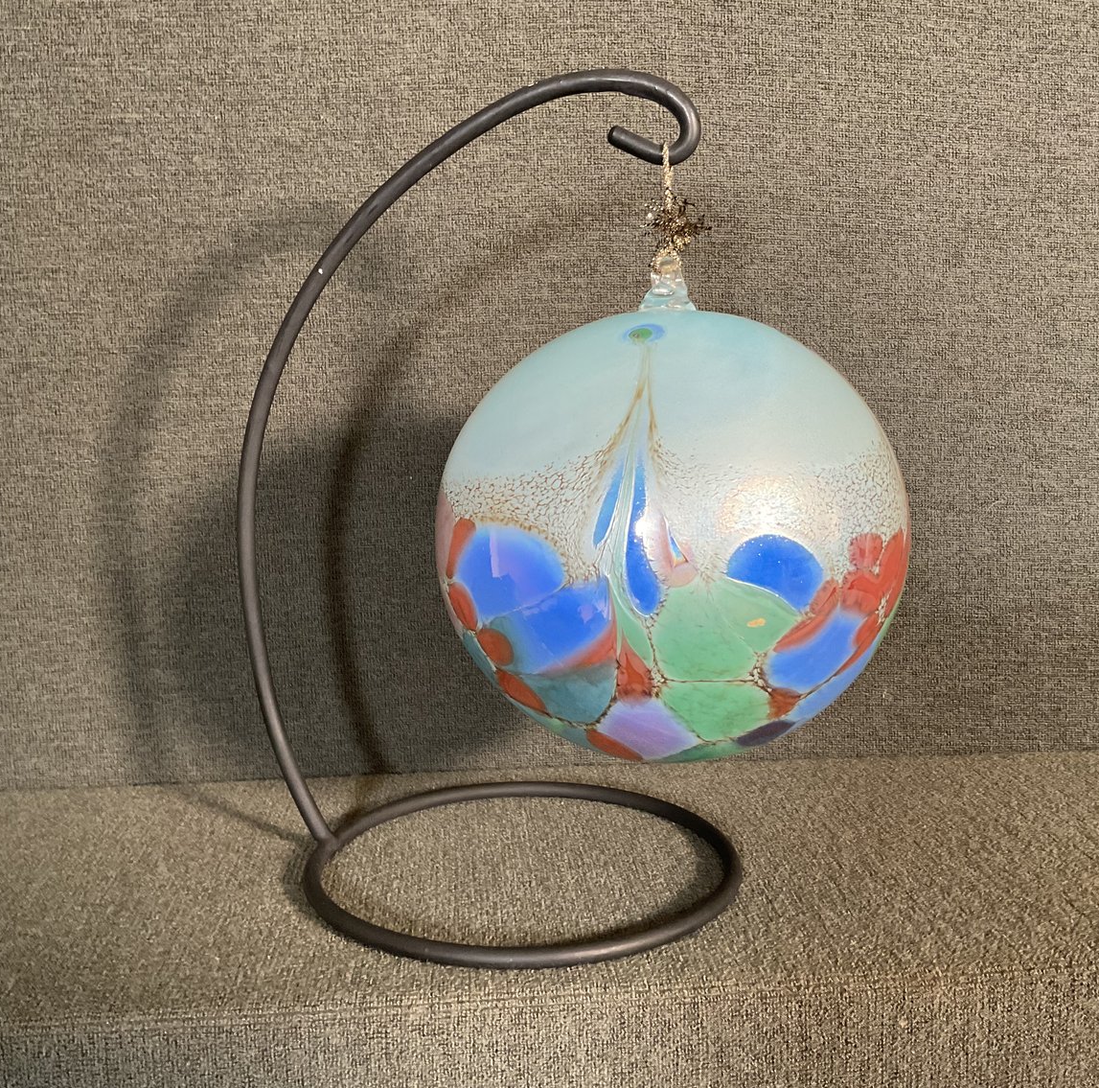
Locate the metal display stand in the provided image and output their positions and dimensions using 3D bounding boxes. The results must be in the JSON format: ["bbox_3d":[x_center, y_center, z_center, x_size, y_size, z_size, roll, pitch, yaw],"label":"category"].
[{"bbox_3d":[-0.025,-0.017,0.423,0.182,0.270,0.155,1,8,14],"label":"metal display stand"}]

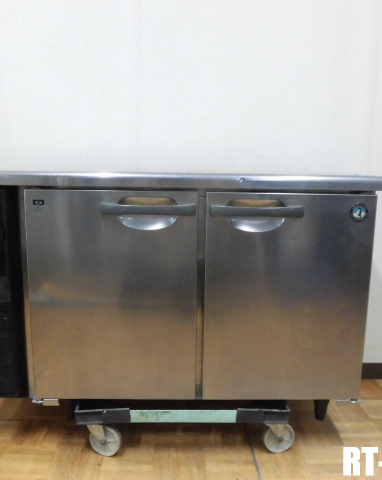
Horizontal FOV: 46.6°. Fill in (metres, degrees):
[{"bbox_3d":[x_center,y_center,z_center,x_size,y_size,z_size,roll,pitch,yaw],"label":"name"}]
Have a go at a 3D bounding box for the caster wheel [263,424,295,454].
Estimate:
[{"bbox_3d":[0.267,0.596,1.339,0.096,0.096,0.030,-3,9,-22],"label":"caster wheel"}]

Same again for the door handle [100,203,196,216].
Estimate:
[{"bbox_3d":[-0.116,-0.082,1.210,0.263,0.033,0.034,1,9,-1],"label":"door handle"}]

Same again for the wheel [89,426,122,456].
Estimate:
[{"bbox_3d":[-0.251,0.593,1.312,0.096,0.096,0.030,4,9,18],"label":"wheel"}]

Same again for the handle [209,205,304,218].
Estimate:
[{"bbox_3d":[0.180,-0.077,1.217,0.260,0.033,0.034,1,9,-1],"label":"handle"}]

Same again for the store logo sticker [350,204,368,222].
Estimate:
[{"bbox_3d":[0.466,-0.074,1.234,0.049,0.050,0.004,1,9,-1],"label":"store logo sticker"}]

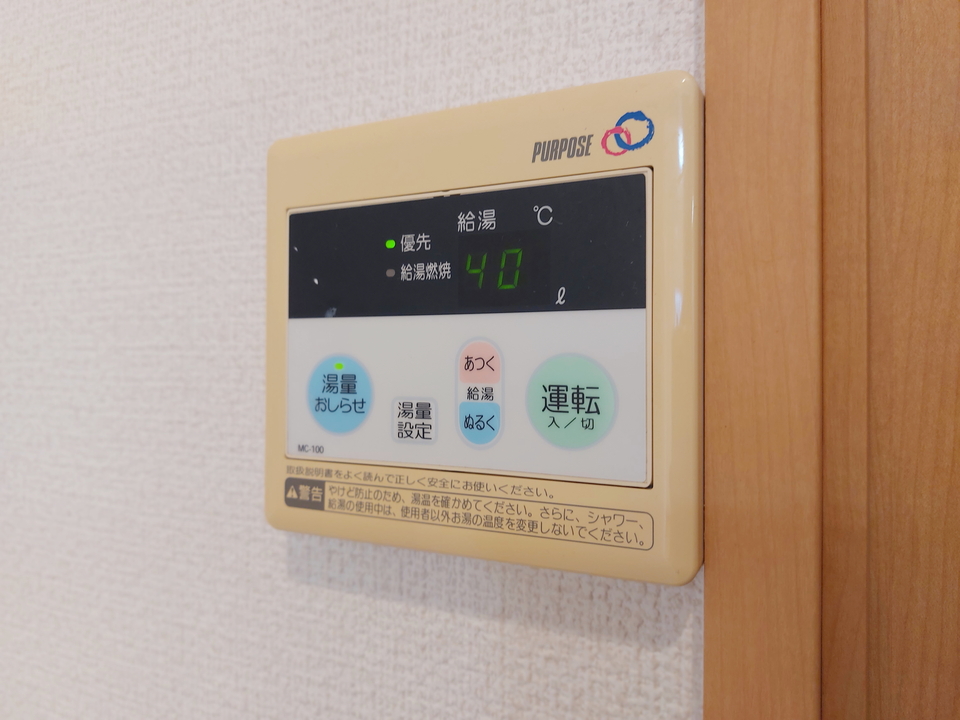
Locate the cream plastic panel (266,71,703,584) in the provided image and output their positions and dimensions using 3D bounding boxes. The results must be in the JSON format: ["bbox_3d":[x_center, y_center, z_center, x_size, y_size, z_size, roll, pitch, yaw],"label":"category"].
[{"bbox_3d":[-0.005,-0.007,0.184,0.128,0.120,0.019,0,0,25],"label":"cream plastic panel"}]

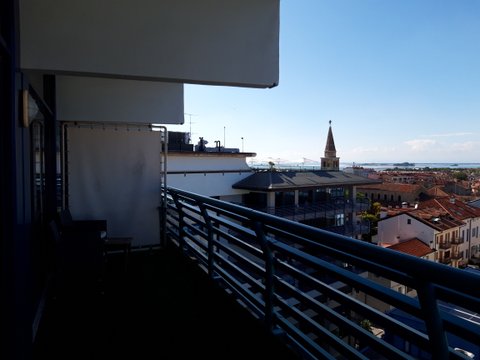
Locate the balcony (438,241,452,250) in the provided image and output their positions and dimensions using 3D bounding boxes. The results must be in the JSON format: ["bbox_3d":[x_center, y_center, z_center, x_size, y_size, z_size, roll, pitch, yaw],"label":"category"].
[{"bbox_3d":[41.658,13.373,73.001,3.200,1.200,1.300,-2,3,-40],"label":"balcony"}]

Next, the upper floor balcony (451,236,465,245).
[{"bbox_3d":[47.349,13.114,78.301,3.200,1.200,1.300,-2,3,-40],"label":"upper floor balcony"}]

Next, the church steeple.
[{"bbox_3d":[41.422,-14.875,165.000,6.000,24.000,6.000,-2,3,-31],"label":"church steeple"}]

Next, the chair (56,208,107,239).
[{"bbox_3d":[-2.408,0.866,5.574,0.610,0.860,0.580,-1,3,-23],"label":"chair"}]

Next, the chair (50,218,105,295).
[{"bbox_3d":[-1.999,0.917,4.455,0.610,0.860,0.580,-1,3,-23],"label":"chair"}]

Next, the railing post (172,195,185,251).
[{"bbox_3d":[-1.049,0.740,6.042,0.180,0.970,0.070,-1,3,-23],"label":"railing post"}]

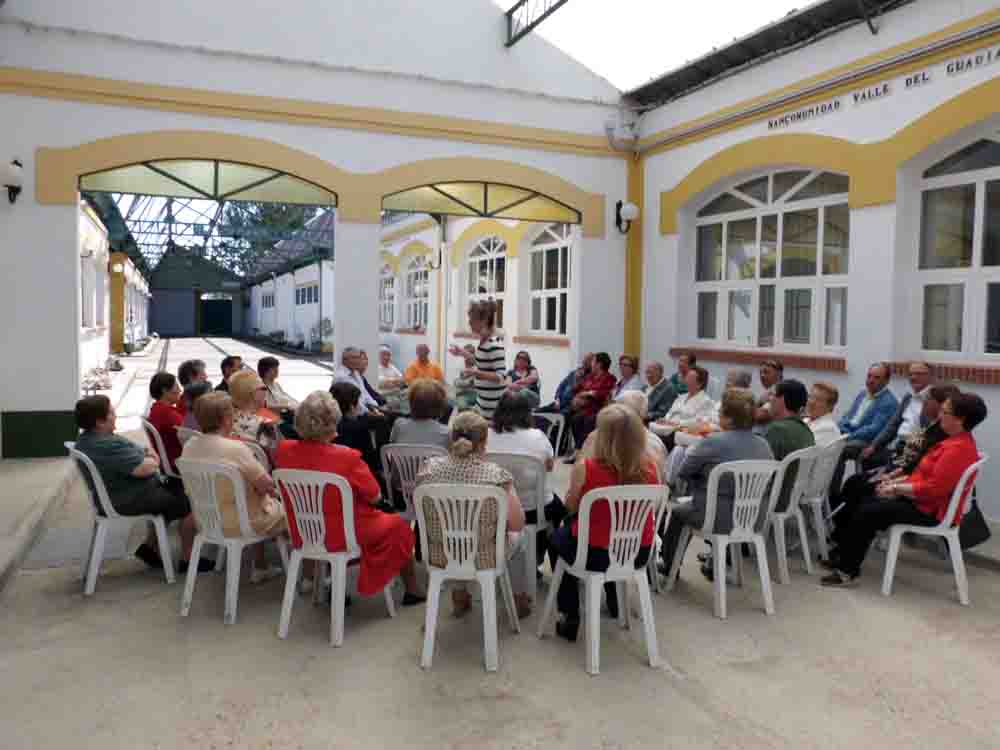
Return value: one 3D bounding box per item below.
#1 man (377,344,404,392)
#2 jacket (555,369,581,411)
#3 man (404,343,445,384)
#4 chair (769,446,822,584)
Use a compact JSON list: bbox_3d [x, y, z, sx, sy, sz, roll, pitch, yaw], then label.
[{"bbox_3d":[-1.431,0.250,9.456,0.520,1.220,0.800,-1,5,-17],"label":"man"},{"bbox_3d":[0.832,0.178,8.761,0.420,0.570,0.500,-1,5,-22],"label":"jacket"},{"bbox_3d":[-0.960,0.238,9.555,0.540,1.230,0.800,-1,5,-9],"label":"man"},{"bbox_3d":[1.745,0.827,4.795,0.460,0.880,0.550,-3,6,-34],"label":"chair"}]

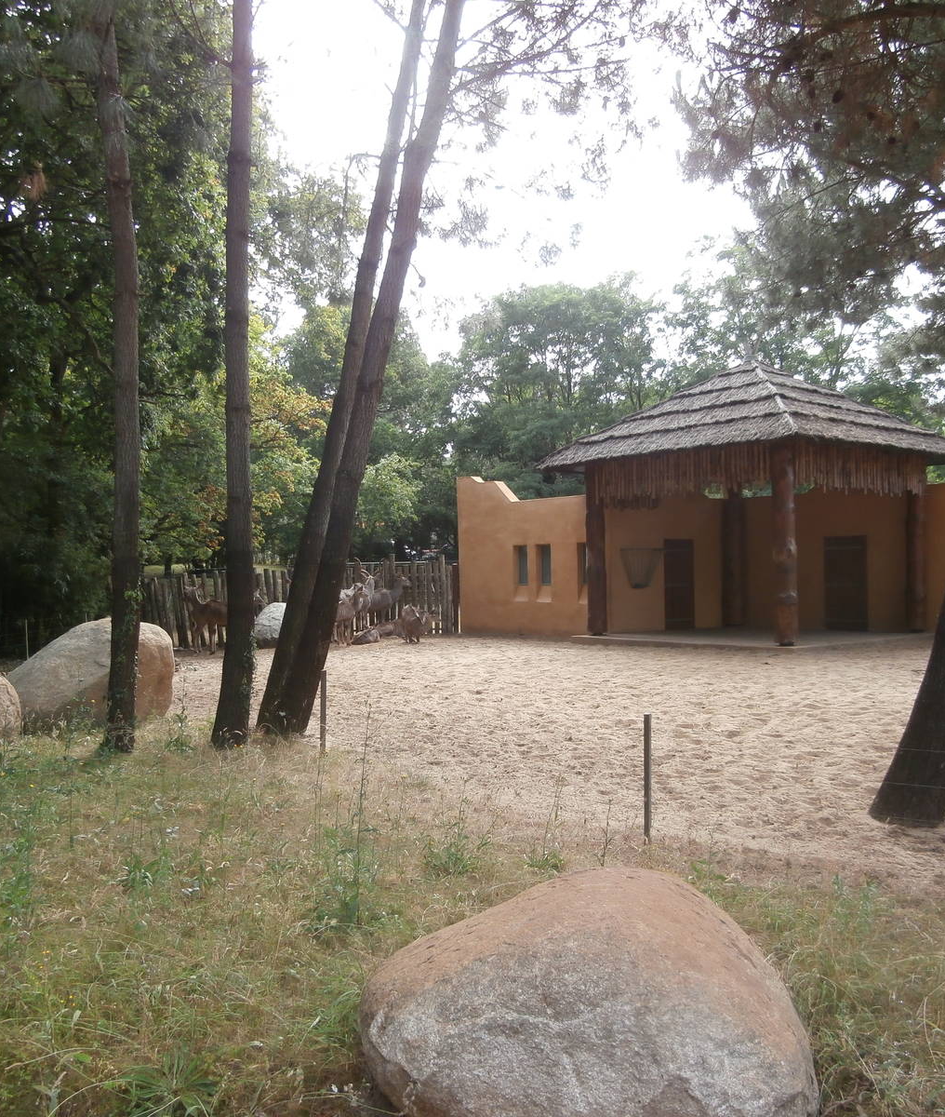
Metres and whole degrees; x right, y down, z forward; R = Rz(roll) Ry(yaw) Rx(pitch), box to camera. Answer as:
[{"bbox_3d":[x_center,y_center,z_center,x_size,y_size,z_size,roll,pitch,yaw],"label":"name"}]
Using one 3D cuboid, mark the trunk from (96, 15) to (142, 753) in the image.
[{"bbox_3d":[-3.100,-1.540,9.060,0.380,6.400,0.330,-1,-1,-18],"label":"trunk"}]

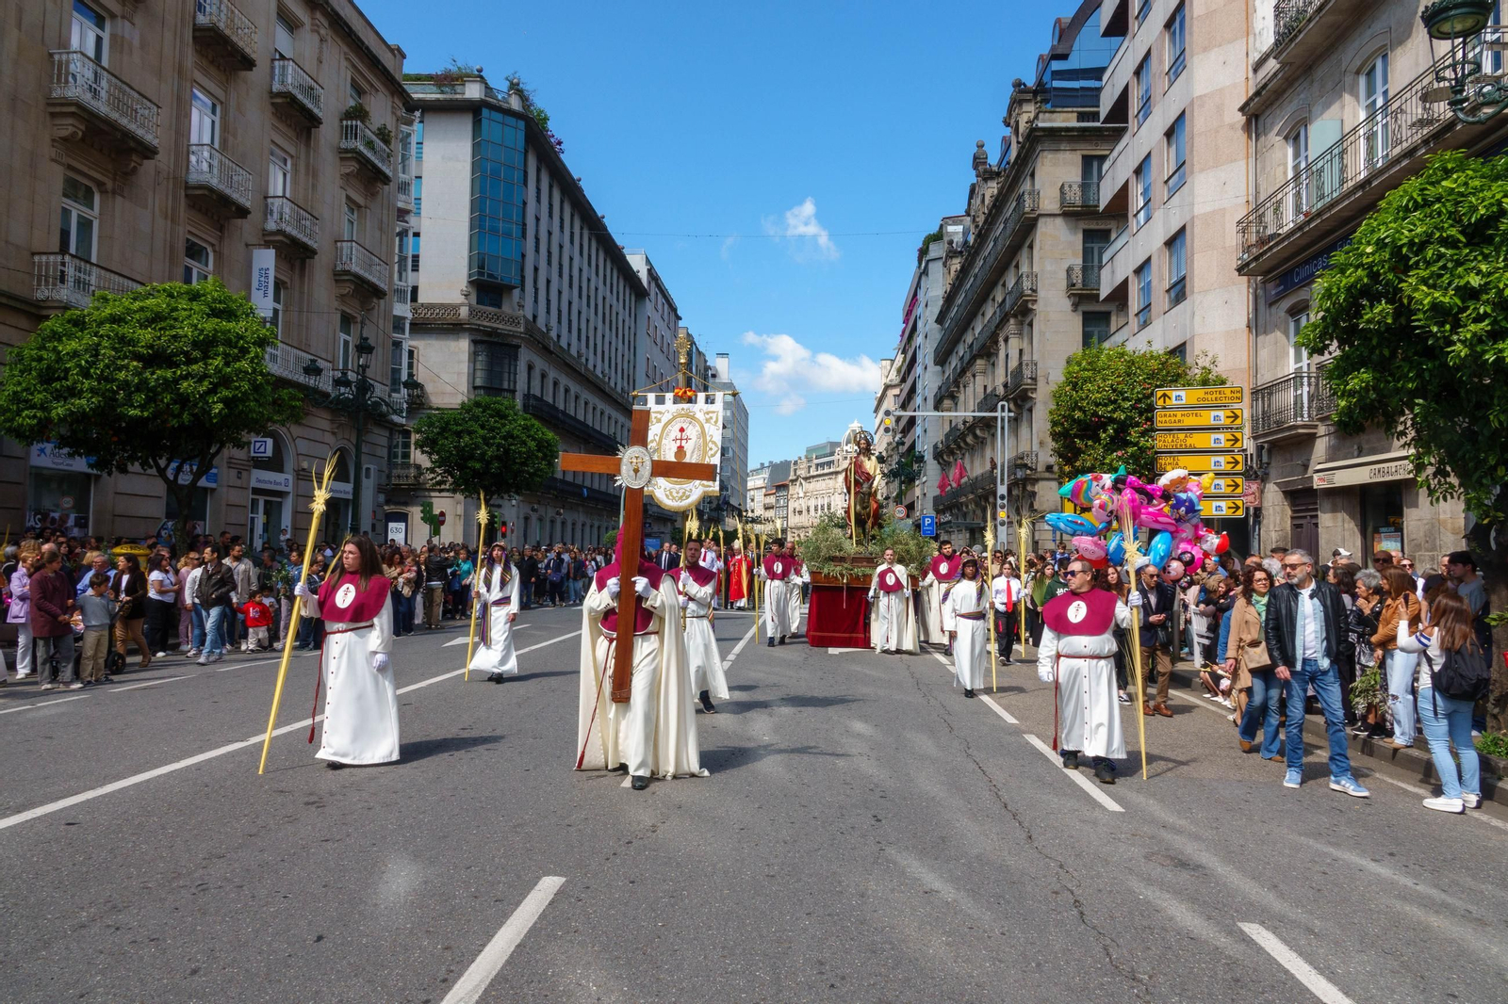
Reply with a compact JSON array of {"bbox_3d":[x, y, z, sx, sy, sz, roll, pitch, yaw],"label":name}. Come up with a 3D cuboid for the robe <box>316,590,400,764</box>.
[{"bbox_3d":[-2.937,1.270,7.400,0.640,1.327,0.520,0,-3,13],"label":"robe"}]

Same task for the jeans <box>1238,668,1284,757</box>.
[{"bbox_3d":[4.355,1.763,8.600,0.420,0.900,0.450,0,-3,13],"label":"jeans"}]

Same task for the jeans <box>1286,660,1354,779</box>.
[{"bbox_3d":[4.158,1.582,7.420,0.480,0.930,0.380,0,-3,26],"label":"jeans"}]

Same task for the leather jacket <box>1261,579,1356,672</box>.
[{"bbox_3d":[4.101,0.903,7.450,0.610,0.660,0.360,0,-3,22],"label":"leather jacket"}]

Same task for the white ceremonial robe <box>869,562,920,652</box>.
[{"bbox_3d":[2.271,1.723,16.400,0.800,1.450,0.600,1,-3,3],"label":"white ceremonial robe"}]

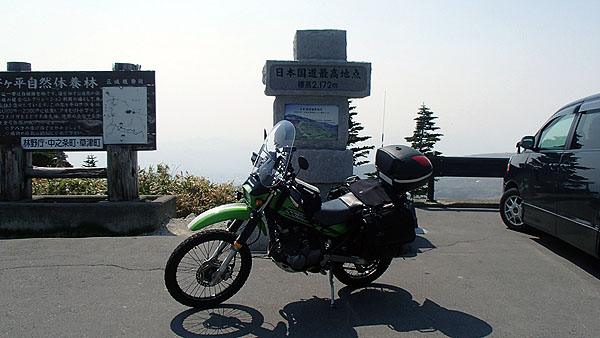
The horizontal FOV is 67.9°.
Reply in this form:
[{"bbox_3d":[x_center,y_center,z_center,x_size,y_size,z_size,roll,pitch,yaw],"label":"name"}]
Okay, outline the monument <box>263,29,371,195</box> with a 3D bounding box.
[{"bbox_3d":[0.231,-0.613,7.134,1.620,3.030,0.680,0,3,-7],"label":"monument"}]

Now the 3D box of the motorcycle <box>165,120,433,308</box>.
[{"bbox_3d":[0.034,0.377,3.649,2.180,1.470,0.860,-1,10,-22],"label":"motorcycle"}]

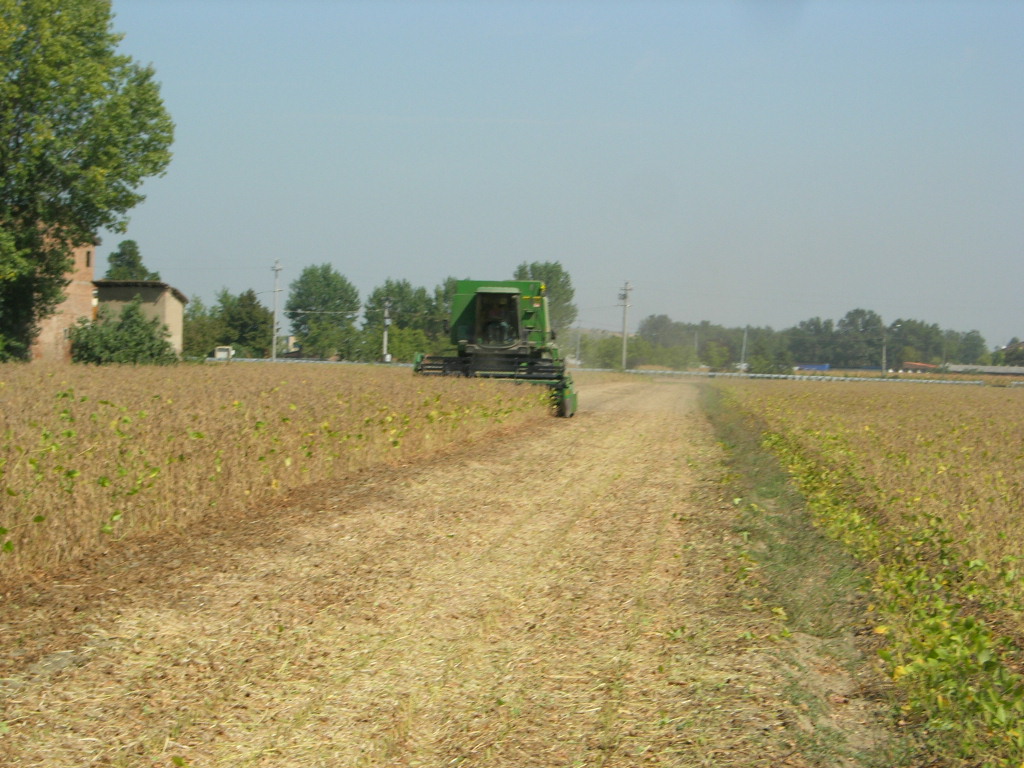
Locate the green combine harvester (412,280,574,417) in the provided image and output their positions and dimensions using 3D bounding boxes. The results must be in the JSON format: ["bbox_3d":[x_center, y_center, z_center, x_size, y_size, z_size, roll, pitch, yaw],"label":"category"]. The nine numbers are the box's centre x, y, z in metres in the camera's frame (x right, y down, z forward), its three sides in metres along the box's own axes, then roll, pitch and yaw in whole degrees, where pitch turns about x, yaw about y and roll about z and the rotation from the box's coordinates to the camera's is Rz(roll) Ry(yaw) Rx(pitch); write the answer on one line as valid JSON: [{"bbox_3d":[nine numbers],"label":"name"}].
[{"bbox_3d":[-0.270,-1.150,102.500,4.850,4.000,8.600,2,0,3],"label":"green combine harvester"}]

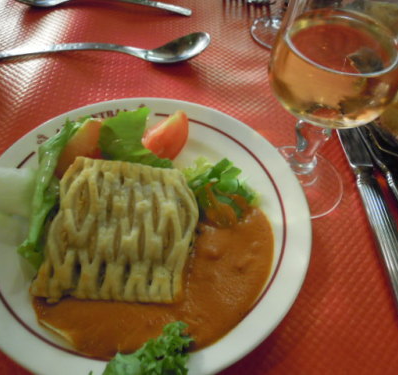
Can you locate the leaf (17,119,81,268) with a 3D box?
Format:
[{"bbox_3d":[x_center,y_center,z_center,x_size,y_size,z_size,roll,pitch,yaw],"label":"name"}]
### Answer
[{"bbox_3d":[-0.104,0.000,0.295,0.031,0.030,0.116,6,52,1],"label":"leaf"}]

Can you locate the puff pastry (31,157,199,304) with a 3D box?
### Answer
[{"bbox_3d":[-0.052,0.025,0.278,0.093,0.030,0.097,5,52,0],"label":"puff pastry"}]

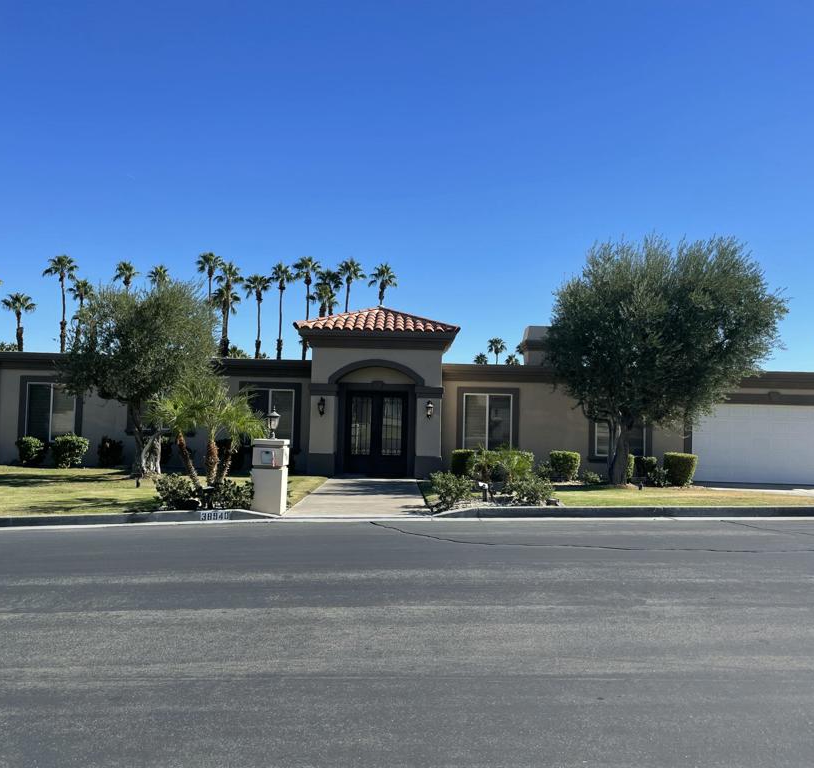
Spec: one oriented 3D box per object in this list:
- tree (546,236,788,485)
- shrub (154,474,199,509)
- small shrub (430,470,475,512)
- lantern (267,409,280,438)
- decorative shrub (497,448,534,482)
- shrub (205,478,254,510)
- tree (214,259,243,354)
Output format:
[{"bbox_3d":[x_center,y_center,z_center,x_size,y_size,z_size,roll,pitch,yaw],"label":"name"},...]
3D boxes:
[{"bbox_3d":[7.221,-0.654,21.400,6.734,6.901,6.200,1,-2,0],"label":"tree"},{"bbox_3d":[-4.016,1.864,13.400,0.800,0.610,0.750,1,-2,0],"label":"shrub"},{"bbox_3d":[0.816,1.952,14.100,0.807,0.733,0.750,1,-2,0],"label":"small shrub"},{"bbox_3d":[-2.279,0.668,13.180,0.215,0.560,0.215,1,-2,0],"label":"lantern"},{"bbox_3d":[2.865,2.162,20.400,1.020,0.950,0.950,1,-2,0],"label":"decorative shrub"},{"bbox_3d":[-3.006,1.882,13.100,0.852,0.545,0.750,1,-2,0],"label":"shrub"},{"bbox_3d":[-19.961,-4.244,84.613,3.100,18.390,3.100,1,-2,0],"label":"tree"}]

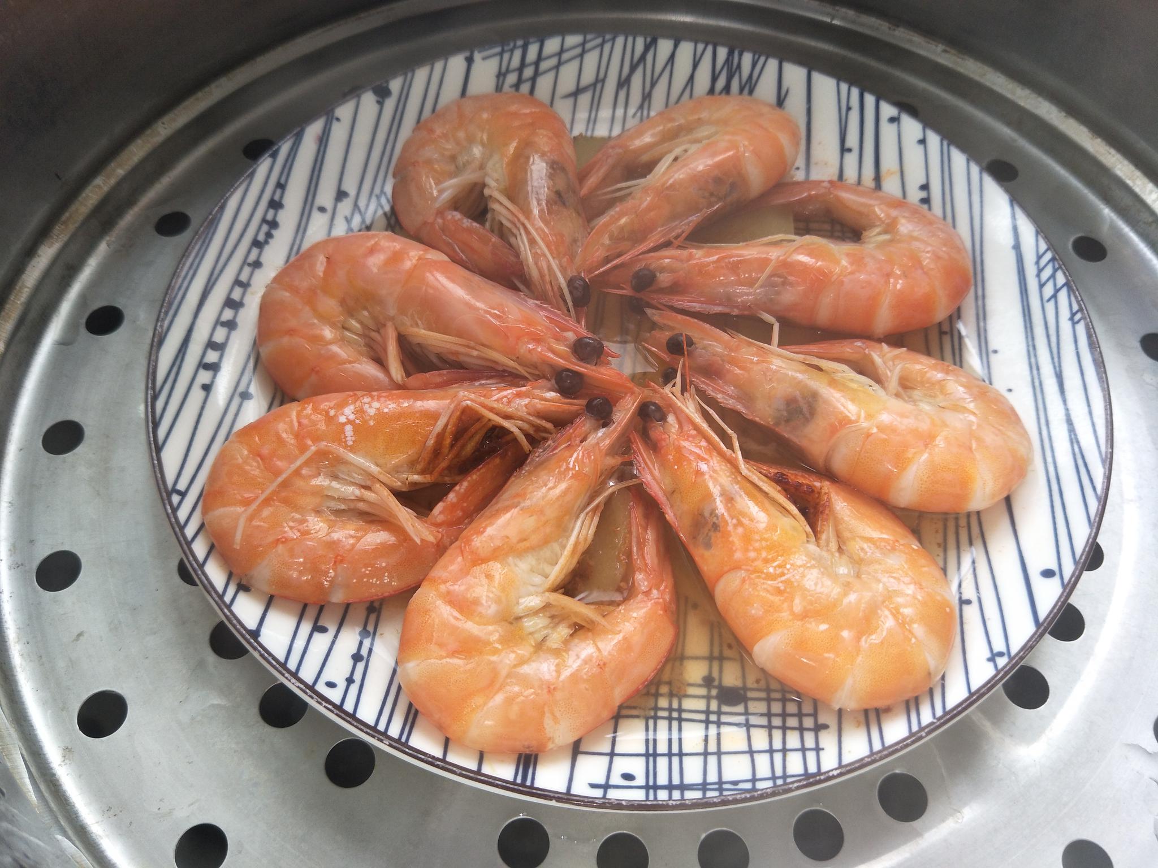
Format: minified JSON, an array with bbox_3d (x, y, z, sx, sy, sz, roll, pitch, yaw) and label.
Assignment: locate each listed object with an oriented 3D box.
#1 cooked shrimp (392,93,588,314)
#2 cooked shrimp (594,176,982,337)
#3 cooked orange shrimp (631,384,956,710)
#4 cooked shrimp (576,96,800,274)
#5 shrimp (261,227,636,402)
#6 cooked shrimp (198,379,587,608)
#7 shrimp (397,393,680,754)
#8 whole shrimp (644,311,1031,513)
[{"bbox_3d":[-0.021,-0.055,0.188,0.043,0.022,0.072,-7,58,-5],"label":"cooked shrimp"},{"bbox_3d":[0.051,-0.046,0.203,0.091,0.020,0.046,5,58,3],"label":"cooked shrimp"},{"bbox_3d":[0.038,0.019,0.162,0.041,0.020,0.080,-36,65,-21],"label":"cooked orange shrimp"},{"bbox_3d":[0.025,-0.070,0.217,0.079,0.020,0.040,-30,63,-18],"label":"cooked shrimp"},{"bbox_3d":[-0.030,-0.023,0.188,0.089,0.020,0.048,12,59,7],"label":"shrimp"},{"bbox_3d":[-0.037,0.011,0.166,0.079,0.020,0.047,-5,58,-3],"label":"cooked shrimp"},{"bbox_3d":[0.001,0.022,0.141,0.038,0.022,0.068,33,63,18],"label":"shrimp"},{"bbox_3d":[0.054,-0.010,0.180,0.089,0.020,0.038,27,61,15],"label":"whole shrimp"}]

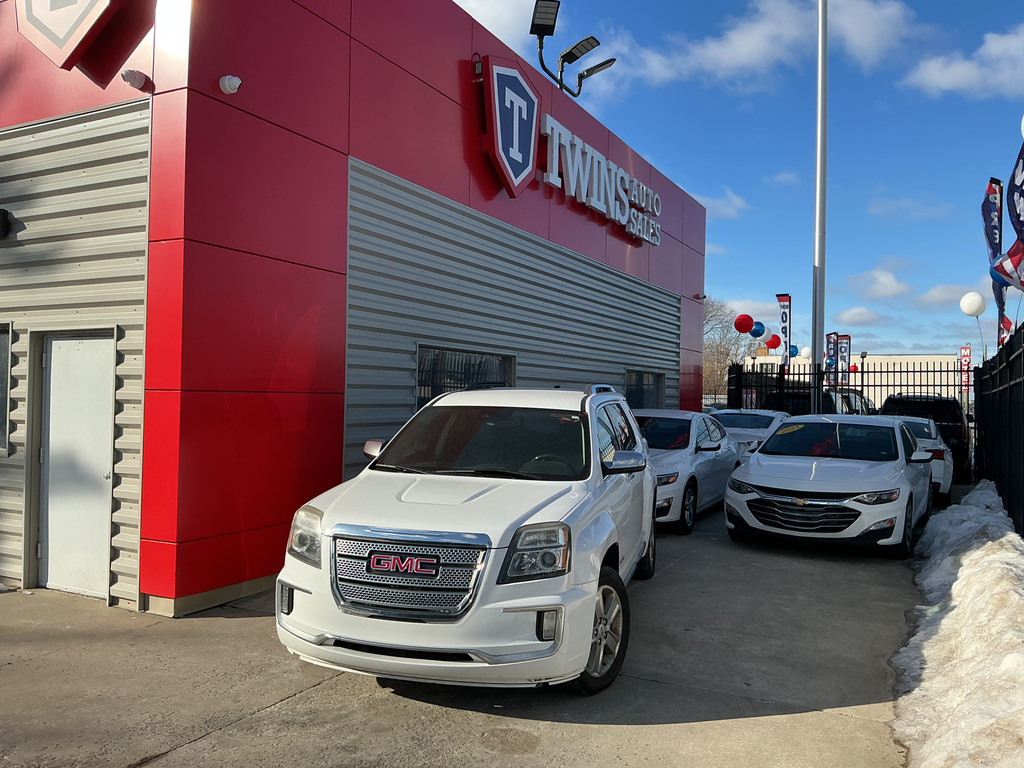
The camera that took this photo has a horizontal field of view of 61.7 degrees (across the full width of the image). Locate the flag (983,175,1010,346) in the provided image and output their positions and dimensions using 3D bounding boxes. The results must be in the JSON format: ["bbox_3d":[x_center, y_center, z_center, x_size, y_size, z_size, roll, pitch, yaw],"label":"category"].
[{"bbox_3d":[6.860,-1.720,12.150,0.550,2.450,0.170,2,-1,-36],"label":"flag"}]

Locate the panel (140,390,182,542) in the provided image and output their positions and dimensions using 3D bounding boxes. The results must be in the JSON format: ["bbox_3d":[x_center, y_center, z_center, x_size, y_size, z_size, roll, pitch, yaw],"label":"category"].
[{"bbox_3d":[-2.592,0.606,6.384,0.375,1.110,0.050,1,-1,27],"label":"panel"}]

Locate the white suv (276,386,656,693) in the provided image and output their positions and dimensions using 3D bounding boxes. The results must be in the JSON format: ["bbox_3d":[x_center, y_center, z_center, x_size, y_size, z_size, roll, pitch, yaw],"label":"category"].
[{"bbox_3d":[0.015,0.895,6.486,1.860,1.700,4.700,1,-1,15],"label":"white suv"}]

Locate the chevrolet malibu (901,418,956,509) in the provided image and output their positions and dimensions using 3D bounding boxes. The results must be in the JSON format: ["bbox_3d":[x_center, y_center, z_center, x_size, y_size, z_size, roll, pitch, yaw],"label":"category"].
[{"bbox_3d":[6.809,1.247,15.333,1.860,1.460,4.930,0,-1,27],"label":"chevrolet malibu"}]

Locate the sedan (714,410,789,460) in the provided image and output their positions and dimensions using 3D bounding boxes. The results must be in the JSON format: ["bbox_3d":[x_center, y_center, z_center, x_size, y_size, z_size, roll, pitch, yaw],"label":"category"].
[{"bbox_3d":[4.670,1.223,16.600,1.840,1.460,4.850,1,-1,26],"label":"sedan"}]

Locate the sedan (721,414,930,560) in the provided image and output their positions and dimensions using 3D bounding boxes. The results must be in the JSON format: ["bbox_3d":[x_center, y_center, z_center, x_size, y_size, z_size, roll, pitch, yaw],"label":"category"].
[{"bbox_3d":[4.201,1.130,10.804,1.860,1.460,4.930,0,-1,30],"label":"sedan"}]

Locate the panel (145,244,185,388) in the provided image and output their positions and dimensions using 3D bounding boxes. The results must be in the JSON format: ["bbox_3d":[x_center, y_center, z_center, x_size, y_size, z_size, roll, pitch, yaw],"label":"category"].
[{"bbox_3d":[-2.490,-0.496,6.220,0.360,1.080,0.060,1,-1,27],"label":"panel"}]

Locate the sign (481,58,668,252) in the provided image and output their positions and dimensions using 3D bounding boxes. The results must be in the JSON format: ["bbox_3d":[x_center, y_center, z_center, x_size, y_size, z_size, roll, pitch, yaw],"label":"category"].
[{"bbox_3d":[1.145,-3.018,12.720,0.200,1.650,6.600,1,-1,27],"label":"sign"}]

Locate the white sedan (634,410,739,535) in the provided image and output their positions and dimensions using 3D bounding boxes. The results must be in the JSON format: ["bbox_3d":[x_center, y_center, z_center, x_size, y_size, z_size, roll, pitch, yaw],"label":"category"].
[{"bbox_3d":[2.000,1.095,11.950,1.855,1.460,4.920,1,-1,26],"label":"white sedan"}]

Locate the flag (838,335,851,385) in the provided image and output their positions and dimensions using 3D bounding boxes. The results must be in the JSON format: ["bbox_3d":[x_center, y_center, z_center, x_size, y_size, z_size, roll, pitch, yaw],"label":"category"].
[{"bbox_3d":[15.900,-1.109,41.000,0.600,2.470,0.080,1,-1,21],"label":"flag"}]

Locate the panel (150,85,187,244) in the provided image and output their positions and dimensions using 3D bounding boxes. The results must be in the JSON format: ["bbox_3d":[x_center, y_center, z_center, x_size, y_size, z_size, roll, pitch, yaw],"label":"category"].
[{"bbox_3d":[-2.471,-1.575,6.239,0.360,1.080,0.060,1,-1,27],"label":"panel"}]

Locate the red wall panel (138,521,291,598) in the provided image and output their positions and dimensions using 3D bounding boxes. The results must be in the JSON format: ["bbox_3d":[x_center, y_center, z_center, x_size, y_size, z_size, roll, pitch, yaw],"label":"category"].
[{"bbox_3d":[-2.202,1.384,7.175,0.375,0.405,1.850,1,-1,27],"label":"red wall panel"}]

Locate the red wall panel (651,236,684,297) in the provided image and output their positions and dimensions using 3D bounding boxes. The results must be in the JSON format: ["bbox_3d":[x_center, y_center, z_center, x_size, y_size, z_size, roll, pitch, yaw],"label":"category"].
[{"bbox_3d":[2.975,-2.372,16.665,0.060,1.090,2.180,1,-1,27],"label":"red wall panel"}]

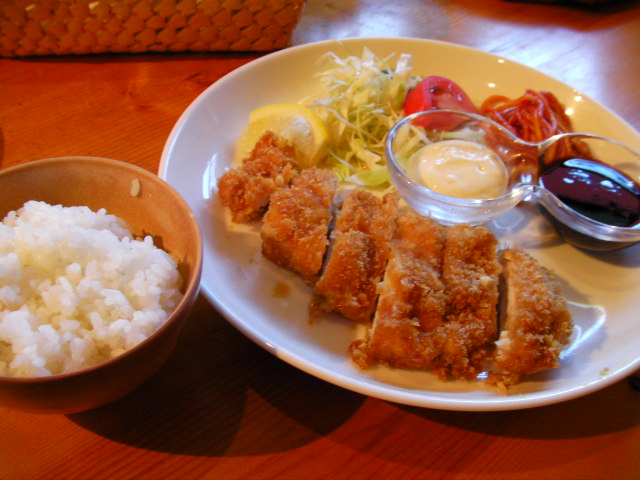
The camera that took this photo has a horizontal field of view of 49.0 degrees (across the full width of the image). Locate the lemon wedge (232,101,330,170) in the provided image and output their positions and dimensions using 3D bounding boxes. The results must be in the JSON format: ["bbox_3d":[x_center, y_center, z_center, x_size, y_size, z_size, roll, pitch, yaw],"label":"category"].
[{"bbox_3d":[-0.020,-0.053,0.377,0.046,0.026,0.032,1,46,-5],"label":"lemon wedge"}]

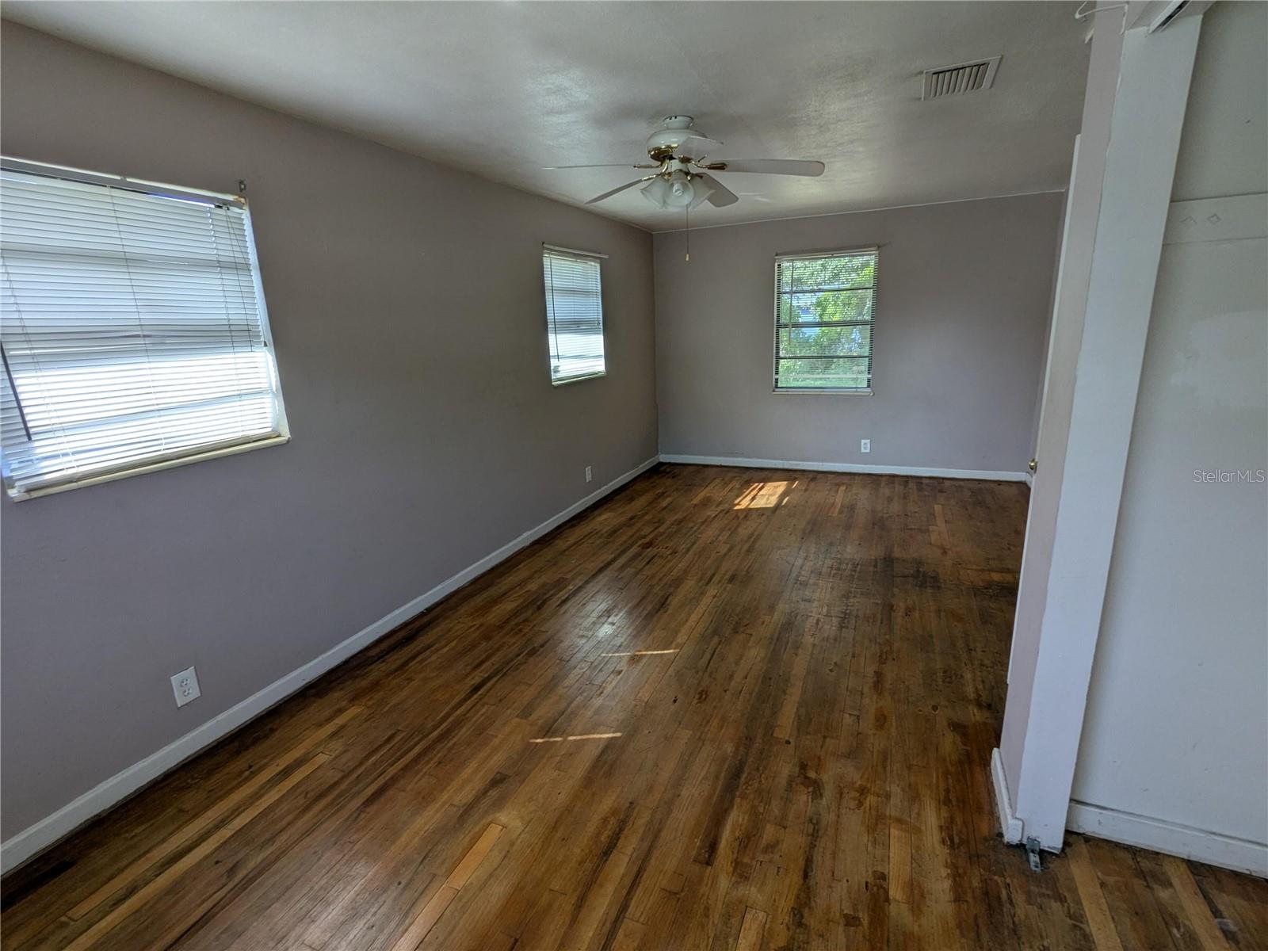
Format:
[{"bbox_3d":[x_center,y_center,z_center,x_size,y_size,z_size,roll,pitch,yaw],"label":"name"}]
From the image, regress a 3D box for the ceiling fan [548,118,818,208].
[{"bbox_3d":[0.256,-1.464,2.775,1.270,0.400,1.270,4,16,23],"label":"ceiling fan"}]

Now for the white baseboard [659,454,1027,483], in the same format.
[{"bbox_3d":[1.912,-0.079,5.939,3.520,0.085,0.018,4,16,23],"label":"white baseboard"}]

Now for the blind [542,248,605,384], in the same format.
[{"bbox_3d":[-0.475,-1.276,4.813,0.050,0.950,0.920,4,16,23],"label":"blind"}]

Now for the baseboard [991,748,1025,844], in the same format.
[{"bbox_3d":[1.172,1.000,1.843,0.035,0.085,0.325,4,16,23],"label":"baseboard"}]

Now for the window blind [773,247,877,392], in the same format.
[{"bbox_3d":[1.827,-1.448,5.629,0.920,1.280,0.050,4,16,23],"label":"window blind"}]

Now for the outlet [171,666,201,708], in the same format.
[{"bbox_3d":[-1.701,0.801,2.227,0.010,0.125,0.079,4,16,23],"label":"outlet"}]

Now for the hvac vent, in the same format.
[{"bbox_3d":[1.329,-1.610,2.396,0.262,0.020,0.358,4,16,23],"label":"hvac vent"}]

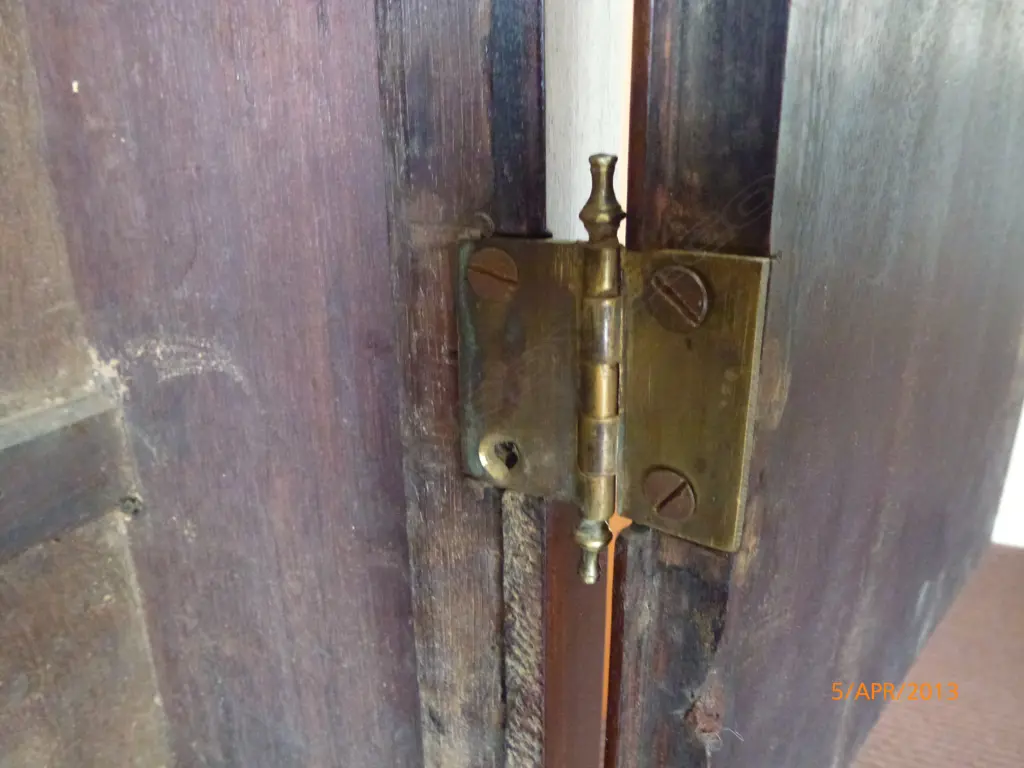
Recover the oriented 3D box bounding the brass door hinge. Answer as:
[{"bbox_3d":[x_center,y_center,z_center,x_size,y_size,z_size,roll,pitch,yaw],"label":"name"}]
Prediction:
[{"bbox_3d":[0.017,0.000,0.167,0.076,0.103,0.010,9,18,28],"label":"brass door hinge"}]

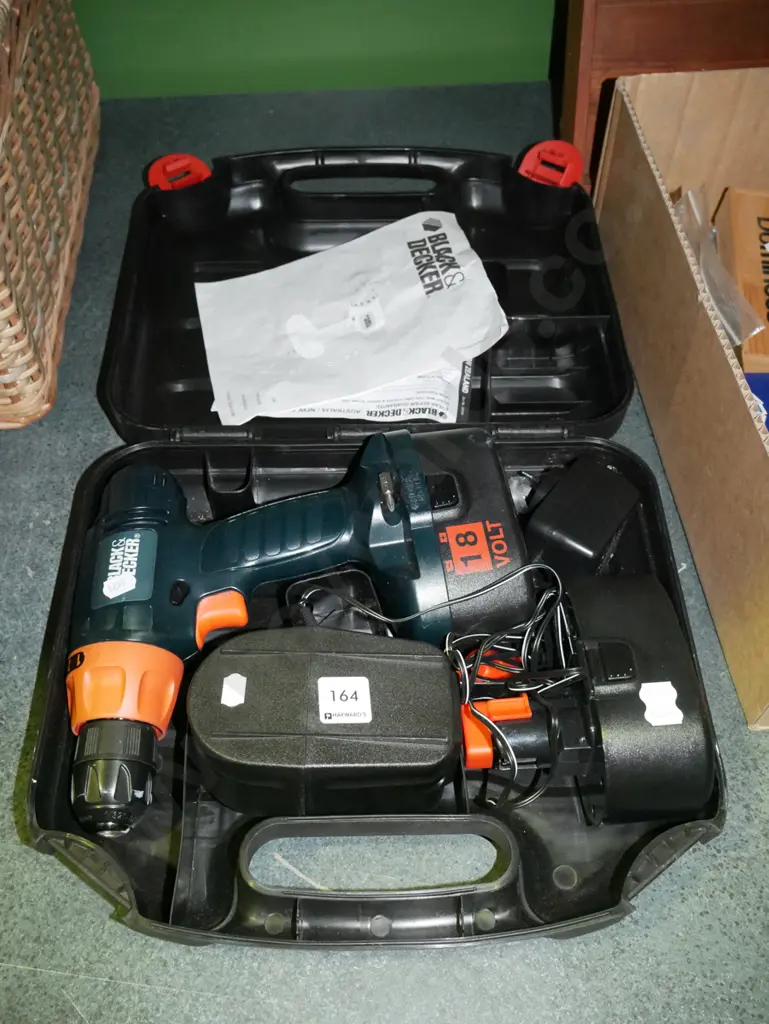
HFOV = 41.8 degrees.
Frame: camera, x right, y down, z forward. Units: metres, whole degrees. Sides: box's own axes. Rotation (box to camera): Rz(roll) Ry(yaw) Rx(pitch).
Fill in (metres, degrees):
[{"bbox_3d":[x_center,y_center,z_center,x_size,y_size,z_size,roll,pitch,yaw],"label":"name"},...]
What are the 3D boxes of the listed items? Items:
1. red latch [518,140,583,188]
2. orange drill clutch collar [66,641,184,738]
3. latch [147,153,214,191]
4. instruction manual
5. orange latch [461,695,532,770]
[{"bbox_3d":[0.137,-0.278,0.805,0.049,0.010,0.037,22,81,15],"label":"red latch"},{"bbox_3d":[-0.142,0.102,0.545,0.063,0.063,0.040,-2,57,-2],"label":"orange drill clutch collar"},{"bbox_3d":[-0.167,-0.273,0.808,0.049,0.010,0.037,-23,63,-16],"label":"latch"},{"bbox_3d":[-0.029,-0.148,0.745,0.212,0.016,0.152,-17,53,1],"label":"instruction manual"},{"bbox_3d":[0.061,0.118,0.541,0.037,0.024,0.032,-5,55,-3],"label":"orange latch"}]

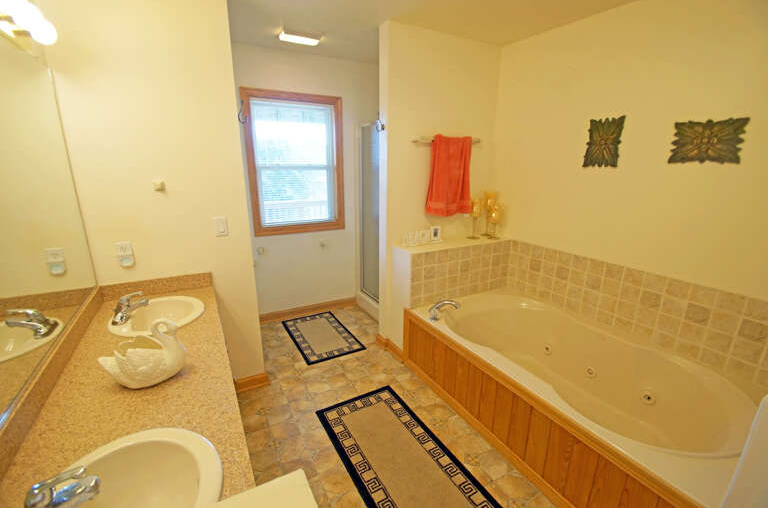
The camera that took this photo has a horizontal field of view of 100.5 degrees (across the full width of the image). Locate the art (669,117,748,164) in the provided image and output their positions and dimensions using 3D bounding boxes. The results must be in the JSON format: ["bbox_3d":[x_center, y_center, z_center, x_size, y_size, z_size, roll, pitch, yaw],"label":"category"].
[{"bbox_3d":[1.741,-0.604,1.727,0.025,0.227,0.305,-8,18,-30],"label":"art"}]

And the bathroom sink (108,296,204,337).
[{"bbox_3d":[-1.124,0.373,1.622,0.400,0.160,0.470,-8,18,-30],"label":"bathroom sink"}]

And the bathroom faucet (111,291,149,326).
[{"bbox_3d":[-1.229,0.251,1.552,0.140,0.118,0.155,-8,18,-30],"label":"bathroom faucet"}]

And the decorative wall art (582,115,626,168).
[{"bbox_3d":[1.476,-0.745,2.150,0.025,0.315,0.227,-8,18,-30],"label":"decorative wall art"}]

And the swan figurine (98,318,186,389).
[{"bbox_3d":[-0.854,0.343,1.133,0.255,0.200,0.140,-8,18,-30],"label":"swan figurine"}]

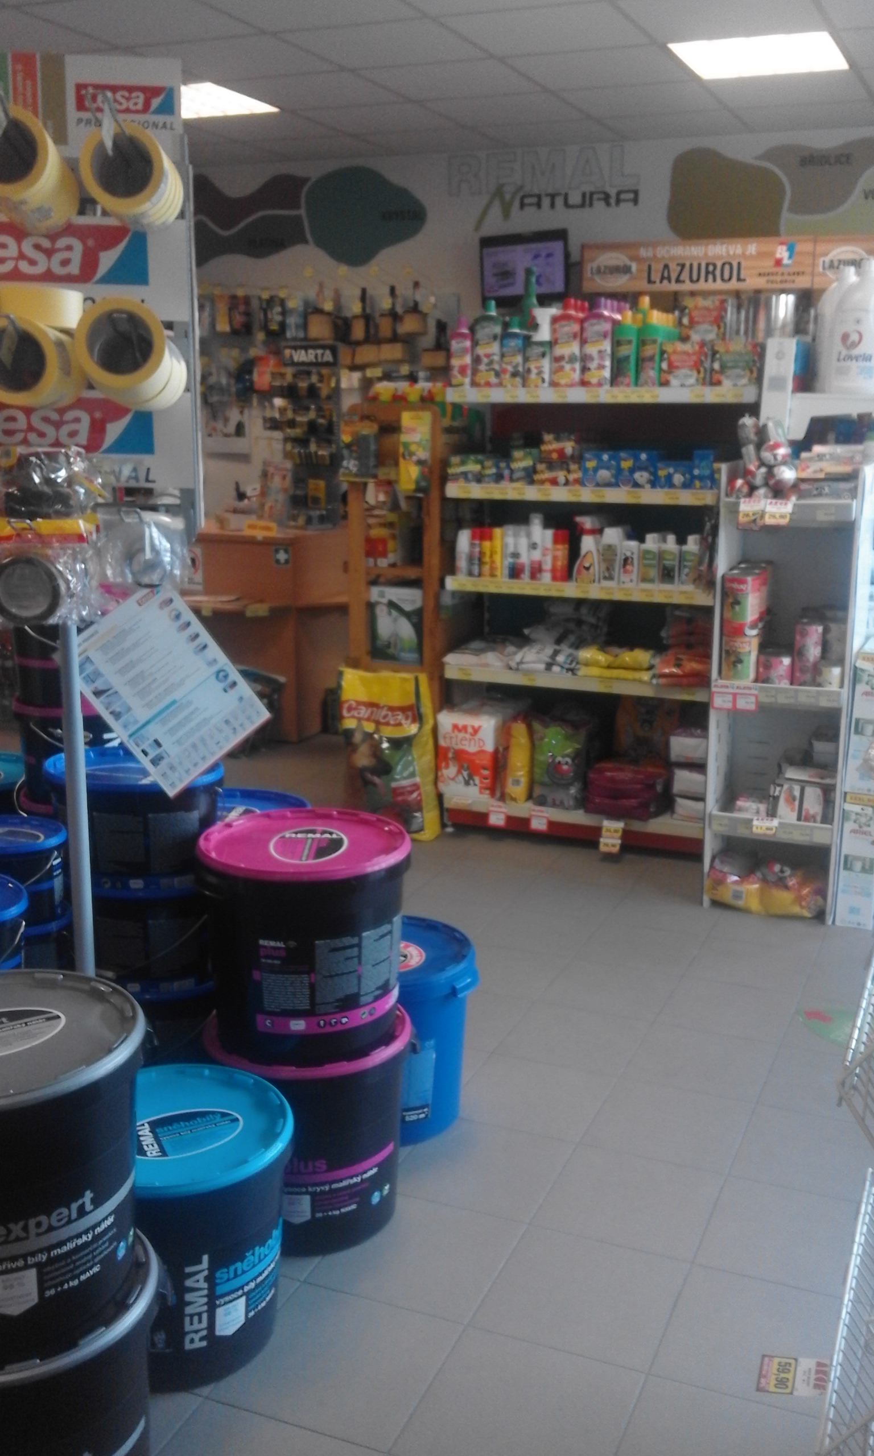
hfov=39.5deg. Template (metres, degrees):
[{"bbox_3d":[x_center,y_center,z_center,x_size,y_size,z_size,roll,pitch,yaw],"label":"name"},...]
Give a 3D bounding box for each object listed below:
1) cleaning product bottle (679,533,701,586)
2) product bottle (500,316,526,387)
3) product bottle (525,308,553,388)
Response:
[{"bbox_3d":[0.789,-0.525,3.792,0.060,0.166,0.042,5,14,20],"label":"cleaning product bottle"},{"bbox_3d":[0.236,-1.192,3.866,0.068,0.213,0.050,6,15,22],"label":"product bottle"},{"bbox_3d":[0.321,-1.199,3.834,0.088,0.242,0.066,5,14,20],"label":"product bottle"}]

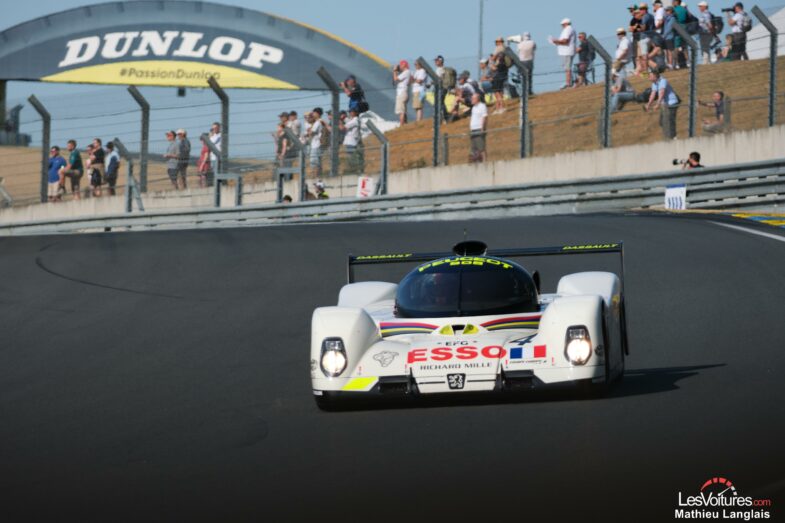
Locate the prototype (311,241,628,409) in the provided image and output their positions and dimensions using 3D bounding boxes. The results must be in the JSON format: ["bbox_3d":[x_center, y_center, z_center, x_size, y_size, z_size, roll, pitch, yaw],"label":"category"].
[{"bbox_3d":[0.555,0.410,53.500,1.970,1.090,4.800,-3,1,4],"label":"prototype"}]

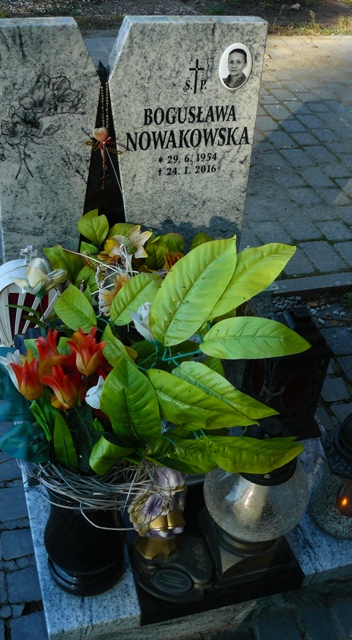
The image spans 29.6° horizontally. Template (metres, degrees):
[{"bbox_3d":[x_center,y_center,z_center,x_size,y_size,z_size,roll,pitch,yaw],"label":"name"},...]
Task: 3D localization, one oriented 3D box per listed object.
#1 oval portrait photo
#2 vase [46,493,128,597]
[{"bbox_3d":[0.148,-0.629,1.653,0.090,0.120,0.010,-7,39,-15],"label":"oval portrait photo"},{"bbox_3d":[-0.172,0.380,1.241,0.158,0.283,0.158,-7,40,-15],"label":"vase"}]

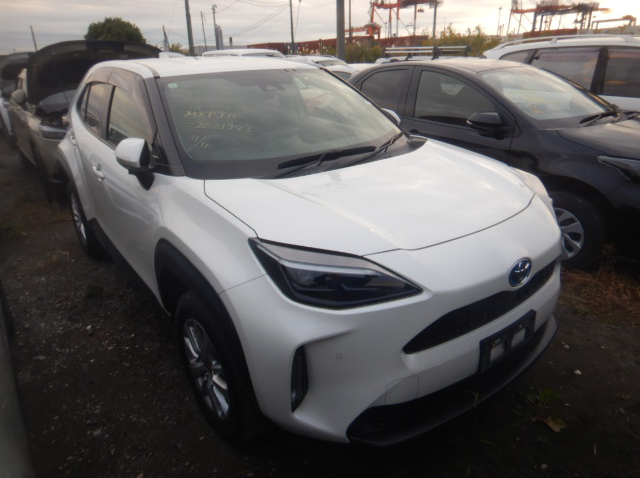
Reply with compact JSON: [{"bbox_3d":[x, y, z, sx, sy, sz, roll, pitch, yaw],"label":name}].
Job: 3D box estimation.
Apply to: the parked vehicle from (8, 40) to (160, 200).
[{"bbox_3d":[-3.621,-1.961,6.818,1.760,1.780,4.250,-18,27,-34],"label":"parked vehicle"}]

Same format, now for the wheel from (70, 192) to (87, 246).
[{"bbox_3d":[-1.971,-0.188,3.794,0.155,0.438,0.438,-17,26,-34],"label":"wheel"}]

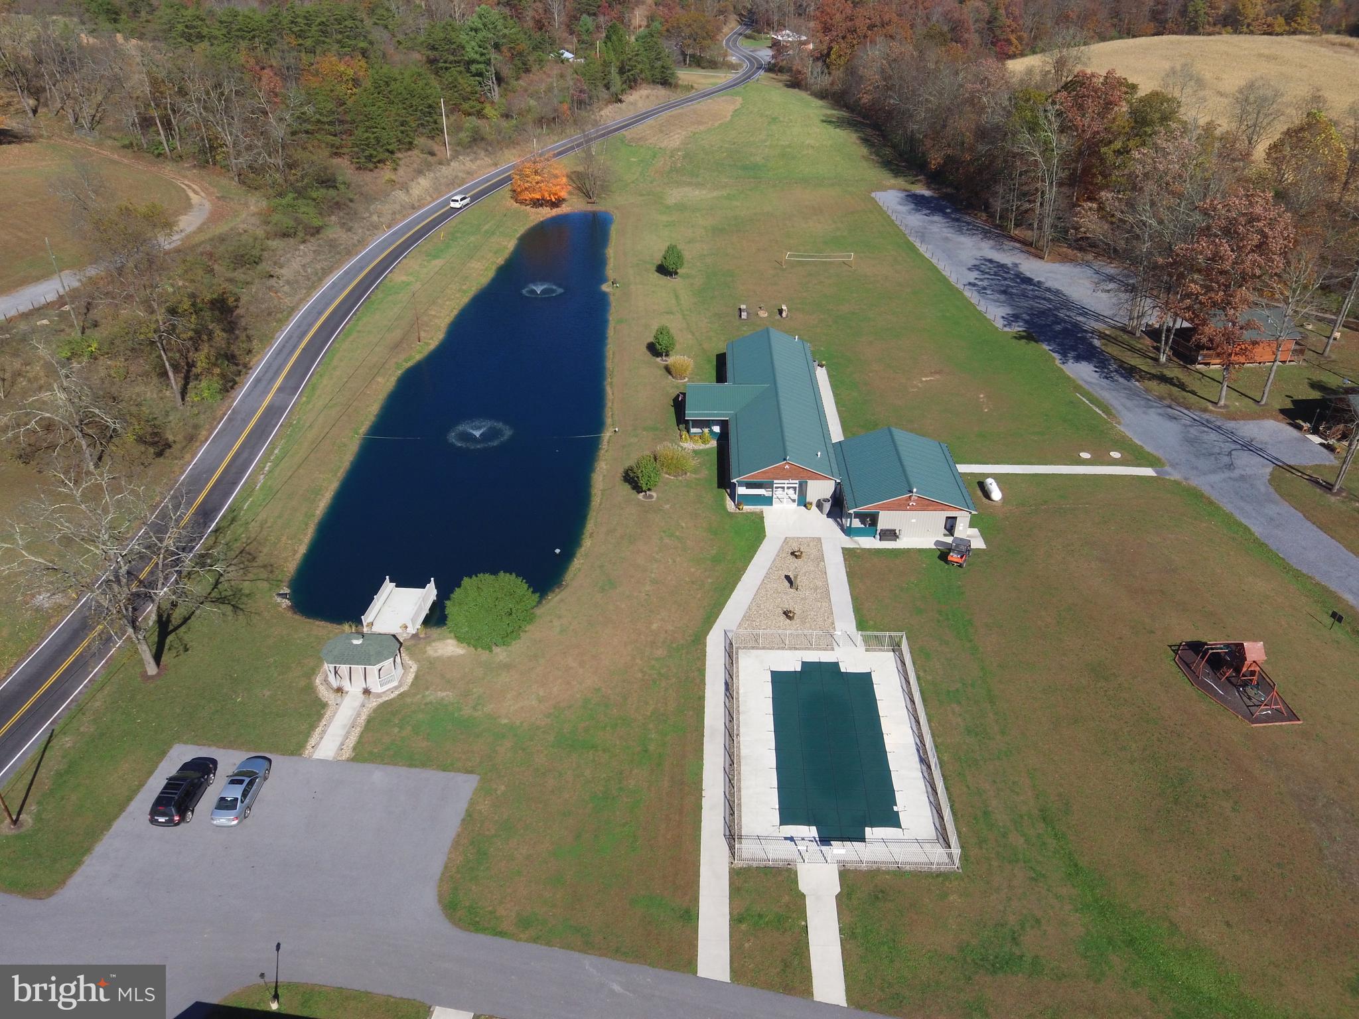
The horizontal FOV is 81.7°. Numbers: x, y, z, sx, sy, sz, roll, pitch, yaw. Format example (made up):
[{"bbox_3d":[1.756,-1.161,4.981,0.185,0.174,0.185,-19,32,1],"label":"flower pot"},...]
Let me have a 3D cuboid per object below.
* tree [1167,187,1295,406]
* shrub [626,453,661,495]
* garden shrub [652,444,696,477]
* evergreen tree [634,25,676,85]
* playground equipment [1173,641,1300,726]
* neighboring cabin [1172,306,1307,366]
[{"bbox_3d":[55.594,-21.080,78.532,11.000,20.500,11.000,-1,35,0],"label":"tree"},{"bbox_3d":[-2.909,-3.085,74.621,2.280,4.430,2.280,-2,36,0],"label":"shrub"},{"bbox_3d":[-0.454,-4.919,79.178,3.700,2.100,3.700,-2,36,0],"label":"garden shrub"},{"bbox_3d":[-7.980,-144.830,251.118,12.500,17.000,12.000,-1,35,0],"label":"evergreen tree"},{"bbox_3d":[39.038,10.869,54.414,5.800,3.200,7.700,-2,36,0],"label":"playground equipment"},{"bbox_3d":[66.483,-20.997,93.716,12.300,5.000,7.000,-1,35,1],"label":"neighboring cabin"}]

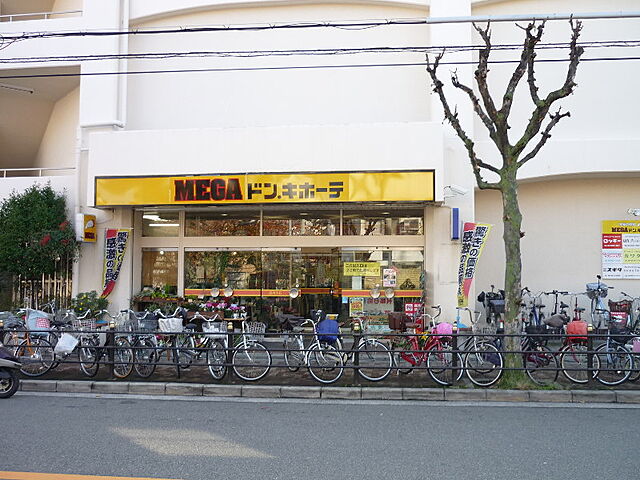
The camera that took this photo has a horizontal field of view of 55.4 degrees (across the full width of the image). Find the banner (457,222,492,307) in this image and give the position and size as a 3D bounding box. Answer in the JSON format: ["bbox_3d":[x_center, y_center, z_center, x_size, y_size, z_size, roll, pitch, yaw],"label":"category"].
[{"bbox_3d":[3.292,0.522,13.000,0.660,1.820,0.120,0,-5,6],"label":"banner"}]

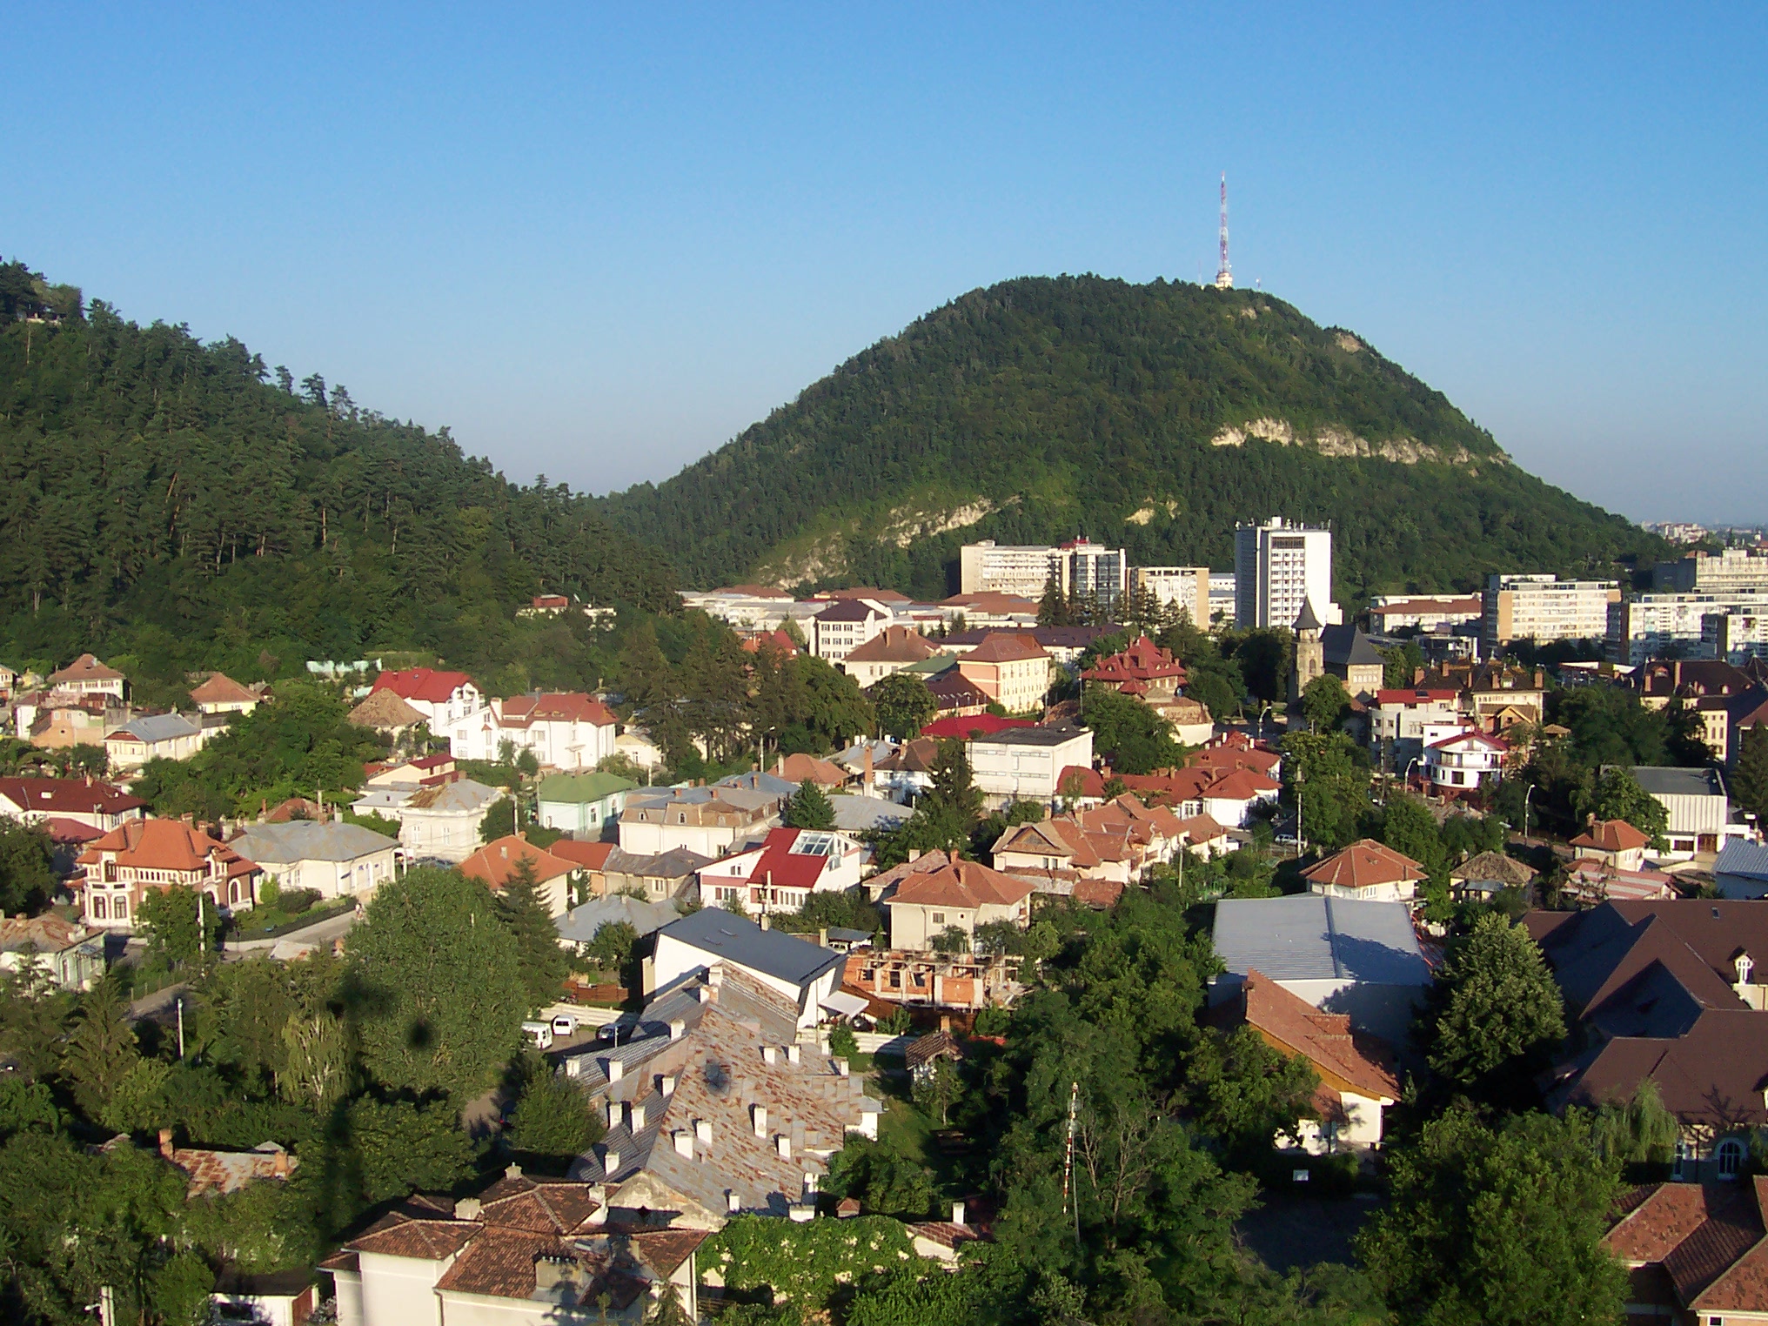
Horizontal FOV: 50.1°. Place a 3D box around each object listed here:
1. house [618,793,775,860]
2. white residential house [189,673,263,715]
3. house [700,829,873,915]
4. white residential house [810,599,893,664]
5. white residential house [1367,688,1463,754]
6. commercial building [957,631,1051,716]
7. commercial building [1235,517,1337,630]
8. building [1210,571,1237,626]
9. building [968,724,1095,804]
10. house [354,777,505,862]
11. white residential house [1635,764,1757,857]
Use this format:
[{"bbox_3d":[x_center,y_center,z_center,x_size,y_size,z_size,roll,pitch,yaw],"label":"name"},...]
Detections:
[{"bbox_3d":[-25.970,22.800,262.120,17.500,9.000,14.000,1,5,15],"label":"house"},{"bbox_3d":[-138.680,7.130,398.620,13.000,8.800,11.500,-2,5,-28],"label":"white residential house"},{"bbox_3d":[-13.140,26.000,245.770,14.800,8.800,18.500,1,5,16],"label":"house"},{"bbox_3d":[-9.080,-7.490,512.910,20.000,19.000,20.000,0,4,10],"label":"white residential house"},{"bbox_3d":[102.610,12.680,368.460,16.500,14.500,11.000,0,5,6],"label":"white residential house"},{"bbox_3d":[27.720,2.040,433.440,19.000,17.300,12.000,-5,6,-44],"label":"commercial building"},{"bbox_3d":[129.950,-24.330,615.090,24.500,41.000,17.500,-2,5,-25],"label":"commercial building"},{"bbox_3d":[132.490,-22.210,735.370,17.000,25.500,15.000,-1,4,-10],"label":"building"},{"bbox_3d":[23.080,16.480,294.330,13.800,9.800,20.100,1,5,24],"label":"building"},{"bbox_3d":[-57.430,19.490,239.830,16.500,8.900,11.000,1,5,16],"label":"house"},{"bbox_3d":[126.460,24.150,306.230,17.000,9.800,27.000,1,5,17],"label":"white residential house"}]

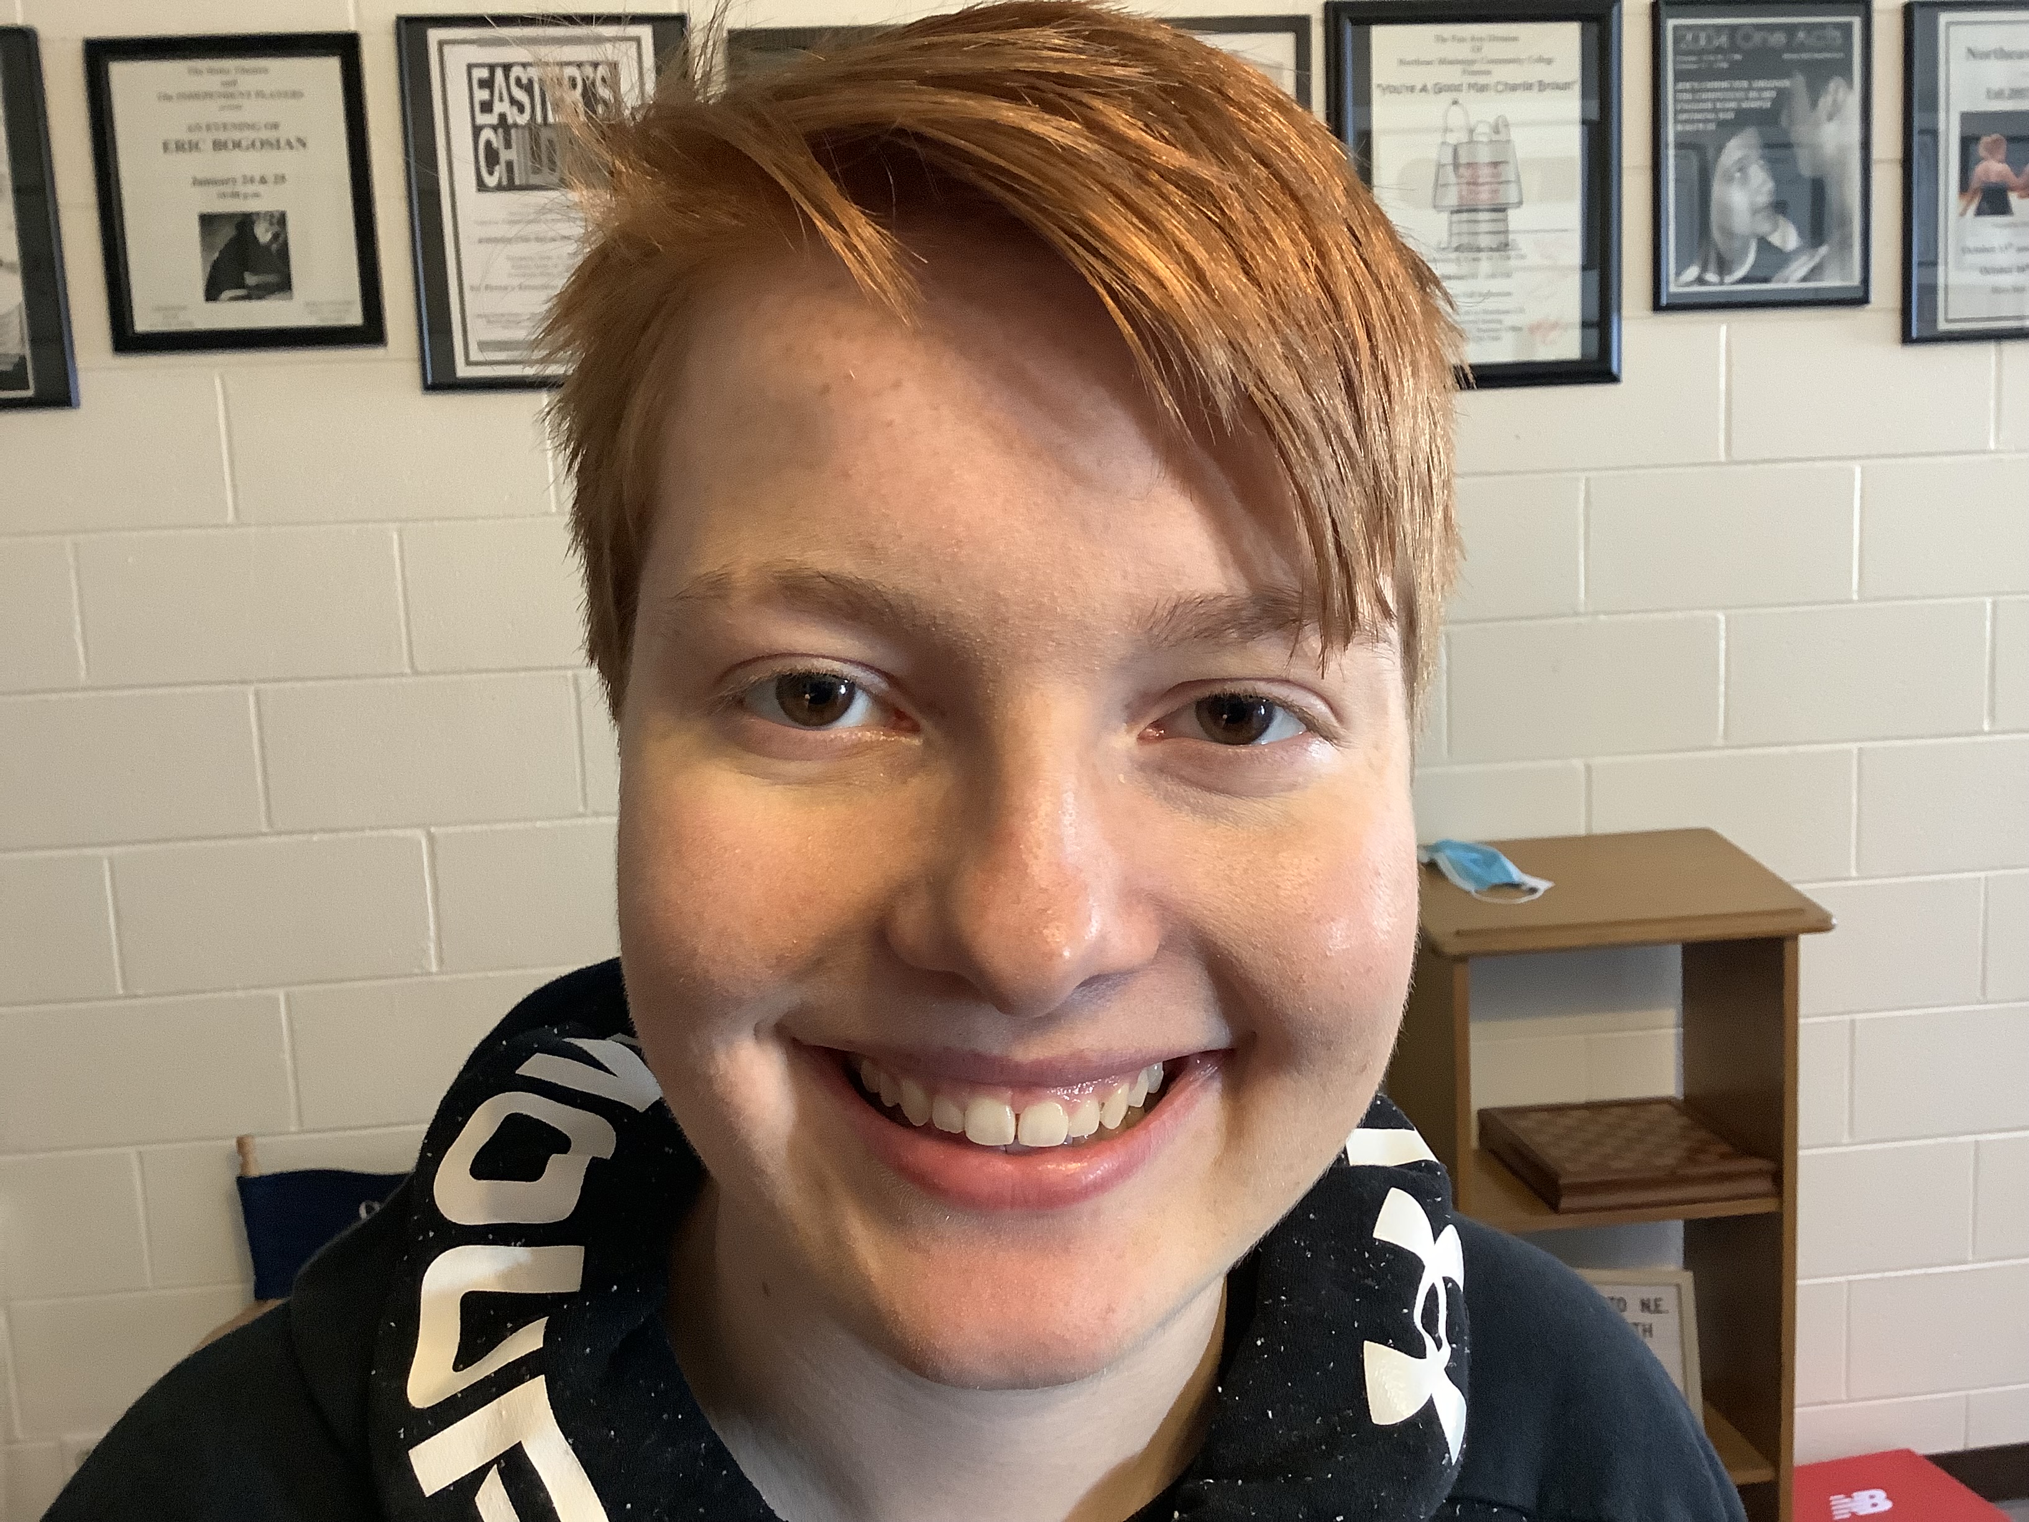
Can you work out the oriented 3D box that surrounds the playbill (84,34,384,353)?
[{"bbox_3d":[-0.978,-0.714,2.294,0.328,0.378,0.022,-3,7,-6],"label":"playbill"}]

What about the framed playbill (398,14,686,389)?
[{"bbox_3d":[-0.589,-0.716,2.338,0.360,0.460,0.022,-3,7,-6],"label":"framed playbill"}]

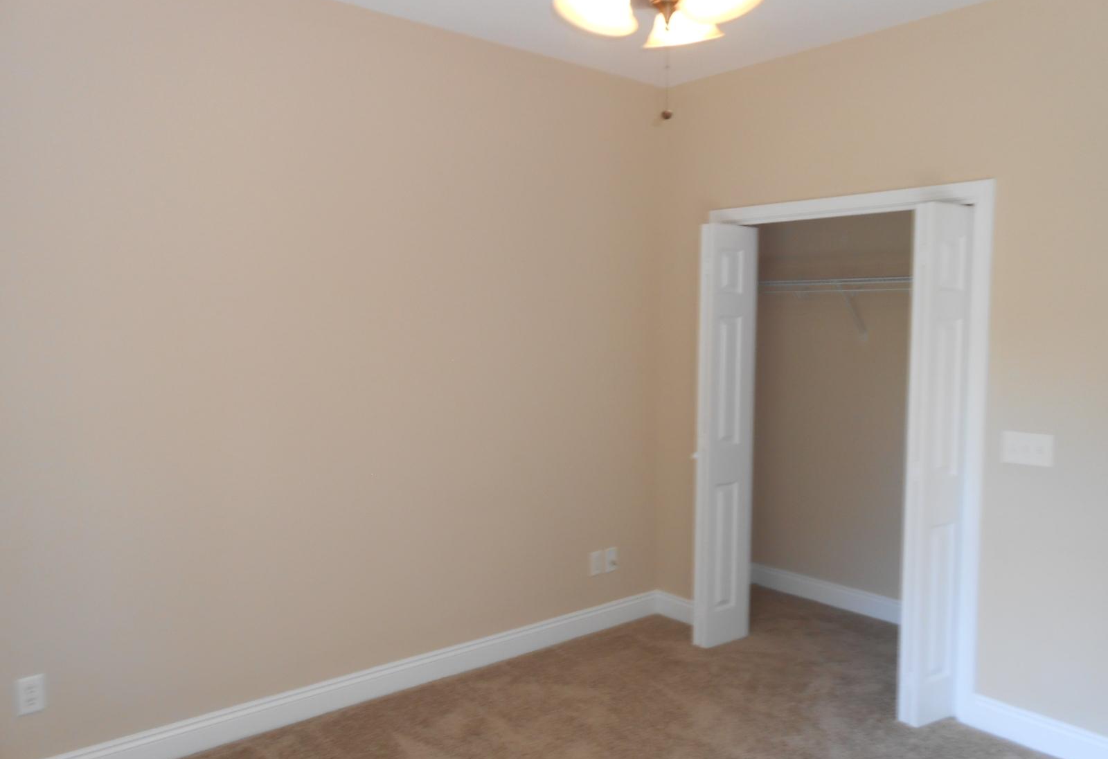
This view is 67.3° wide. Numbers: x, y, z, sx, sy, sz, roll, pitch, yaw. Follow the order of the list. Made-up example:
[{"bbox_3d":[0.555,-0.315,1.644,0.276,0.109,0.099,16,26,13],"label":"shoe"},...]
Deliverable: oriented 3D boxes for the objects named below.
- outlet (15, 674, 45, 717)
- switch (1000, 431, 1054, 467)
[{"bbox_3d":[-1.651,0.996,2.628,0.072,0.115,0.010,-3,5,-39],"label":"outlet"},{"bbox_3d":[1.716,0.253,3.022,0.014,0.115,0.165,-3,5,-41],"label":"switch"}]

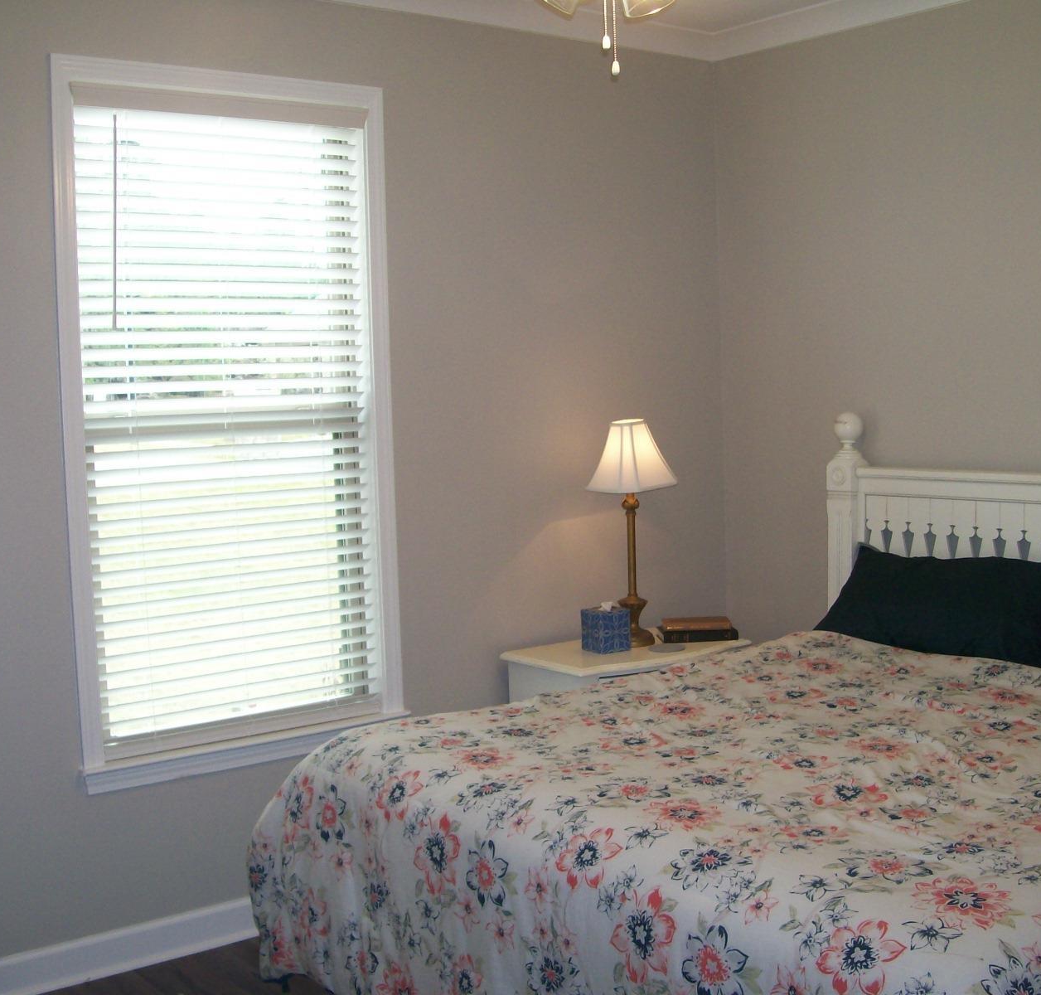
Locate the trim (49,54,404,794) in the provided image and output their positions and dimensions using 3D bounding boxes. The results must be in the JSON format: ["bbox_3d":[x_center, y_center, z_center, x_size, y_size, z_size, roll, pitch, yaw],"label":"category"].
[{"bbox_3d":[-0.757,-0.197,3.750,0.990,1.870,0.080,-5,6,-37],"label":"trim"}]

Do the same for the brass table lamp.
[{"bbox_3d":[0.353,0.111,4.299,0.232,0.703,0.232,-2,5,0],"label":"brass table lamp"}]

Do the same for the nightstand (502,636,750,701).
[{"bbox_3d":[0.345,0.817,4.314,0.708,0.705,0.400,-5,6,-37],"label":"nightstand"}]

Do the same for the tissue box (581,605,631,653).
[{"bbox_3d":[0.264,0.405,4.233,0.107,0.134,0.105,-5,6,-33],"label":"tissue box"}]

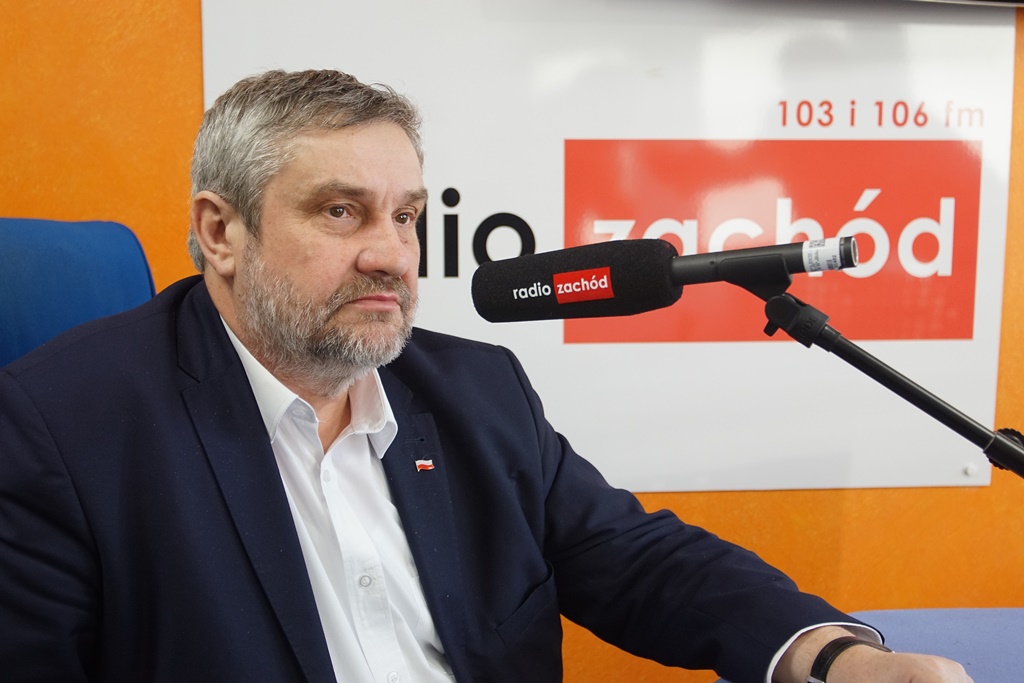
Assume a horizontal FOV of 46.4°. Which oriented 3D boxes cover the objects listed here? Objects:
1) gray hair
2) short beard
[{"bbox_3d":[-0.181,-0.147,1.054,0.204,0.181,0.178,8,10,43],"label":"gray hair"},{"bbox_3d":[-0.138,-0.020,1.026,0.114,0.126,0.154,8,10,43],"label":"short beard"}]

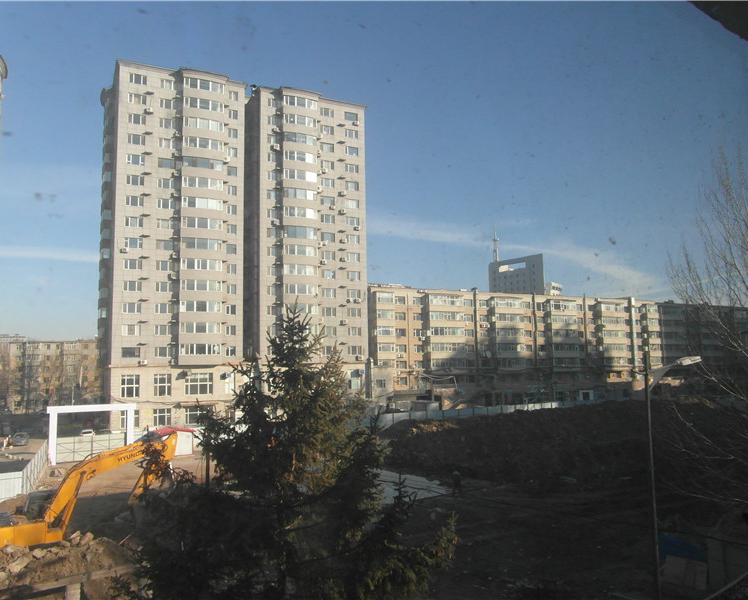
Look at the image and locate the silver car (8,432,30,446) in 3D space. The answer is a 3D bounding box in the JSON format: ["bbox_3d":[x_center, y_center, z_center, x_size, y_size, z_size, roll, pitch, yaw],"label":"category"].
[{"bbox_3d":[-44.090,17.191,69.249,1.700,1.450,4.200,2,-5,-25],"label":"silver car"}]

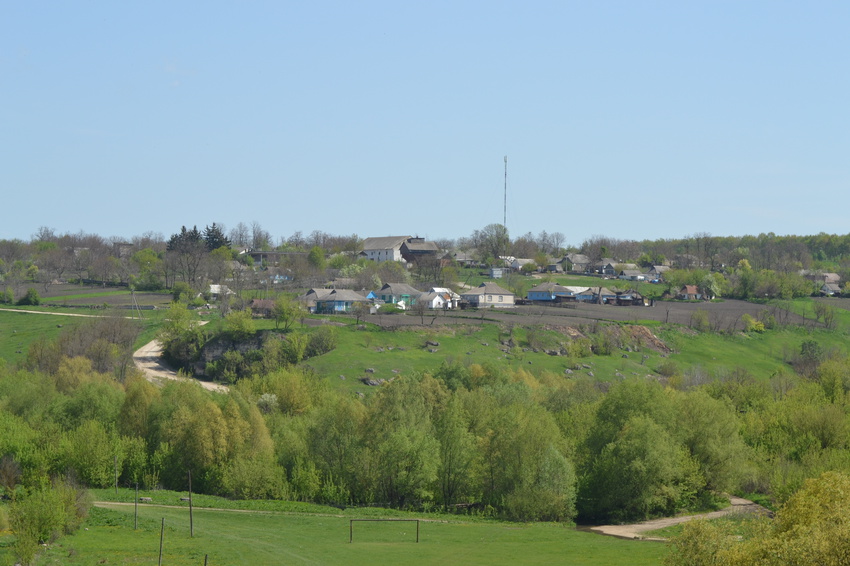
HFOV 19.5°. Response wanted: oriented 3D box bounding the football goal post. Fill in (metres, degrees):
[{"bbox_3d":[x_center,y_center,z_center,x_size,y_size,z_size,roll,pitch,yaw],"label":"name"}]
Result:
[{"bbox_3d":[-4.326,26.875,268.000,7.450,2.500,0.150,0,0,-3],"label":"football goal post"}]

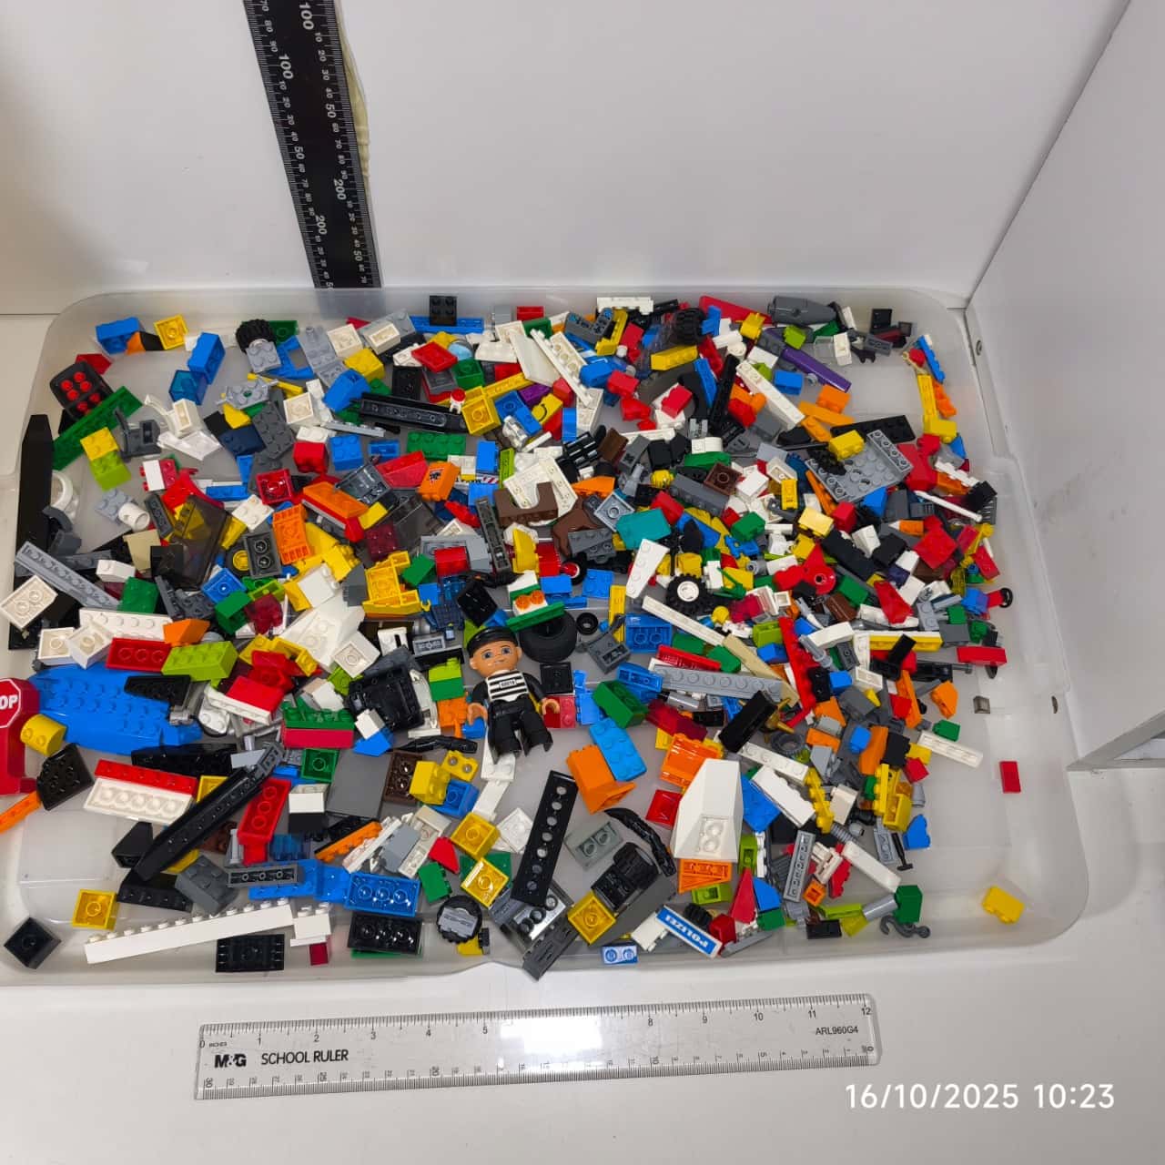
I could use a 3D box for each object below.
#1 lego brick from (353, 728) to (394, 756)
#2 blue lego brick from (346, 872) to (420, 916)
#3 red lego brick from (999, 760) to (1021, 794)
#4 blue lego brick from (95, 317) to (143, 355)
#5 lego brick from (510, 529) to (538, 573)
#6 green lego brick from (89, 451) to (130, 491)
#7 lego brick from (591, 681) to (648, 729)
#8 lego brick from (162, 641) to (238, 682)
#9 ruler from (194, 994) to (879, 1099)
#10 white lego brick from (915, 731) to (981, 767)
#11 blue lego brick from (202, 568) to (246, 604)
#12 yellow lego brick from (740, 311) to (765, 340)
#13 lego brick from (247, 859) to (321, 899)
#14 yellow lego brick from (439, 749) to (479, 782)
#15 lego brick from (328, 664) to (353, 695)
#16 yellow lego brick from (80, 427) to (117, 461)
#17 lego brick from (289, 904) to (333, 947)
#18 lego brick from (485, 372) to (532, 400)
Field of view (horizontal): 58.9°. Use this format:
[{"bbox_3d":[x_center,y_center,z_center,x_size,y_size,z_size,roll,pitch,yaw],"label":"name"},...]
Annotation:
[{"bbox_3d":[-0.103,0.081,0.513,0.016,0.016,0.011,-36,99,4],"label":"lego brick"},{"bbox_3d":[-0.093,0.146,0.482,0.032,0.011,0.016,7,70,-2],"label":"blue lego brick"},{"bbox_3d":[0.216,0.099,0.521,0.008,0.003,0.016,1,74,-3],"label":"red lego brick"},{"bbox_3d":[-0.277,-0.150,0.624,0.024,0.016,0.011,-14,72,-6],"label":"blue lego brick"},{"bbox_3d":[-0.032,-0.017,0.572,0.015,0.012,0.025,-1,103,-3],"label":"lego brick"},{"bbox_3d":[-0.256,-0.062,0.557,0.016,0.011,0.016,-30,60,-16],"label":"green lego brick"},{"bbox_3d":[0.019,0.062,0.521,0.024,0.016,0.011,42,115,28],"label":"lego brick"},{"bbox_3d":[-0.191,0.040,0.516,0.032,0.011,0.016,-7,42,10],"label":"lego brick"},{"bbox_3d":[-0.017,0.210,0.471,0.309,0.003,0.030,-1,63,-3],"label":"ruler"},{"bbox_3d":[0.191,0.088,0.540,0.032,0.005,0.008,22,64,8],"label":"white lego brick"},{"bbox_3d":[-0.185,0.004,0.536,0.016,0.005,0.016,-43,83,-13],"label":"blue lego brick"},{"bbox_3d":[0.104,-0.156,0.627,0.011,0.008,0.016,23,40,8],"label":"yellow lego brick"},{"bbox_3d":[-0.142,0.141,0.492,0.032,0.011,0.016,-1,64,-5],"label":"lego brick"},{"bbox_3d":[-0.060,0.090,0.508,0.016,0.008,0.011,23,88,-5],"label":"yellow lego brick"},{"bbox_3d":[-0.116,0.049,0.522,0.016,0.011,0.016,38,88,16],"label":"lego brick"},{"bbox_3d":[-0.272,-0.078,0.581,0.016,0.005,0.016,-31,65,-13],"label":"yellow lego brick"},{"bbox_3d":[-0.123,0.157,0.476,0.016,0.016,0.013,-8,90,-1],"label":"lego brick"},{"bbox_3d":[-0.044,-0.117,0.623,0.032,0.011,0.008,-28,67,-16],"label":"lego brick"}]

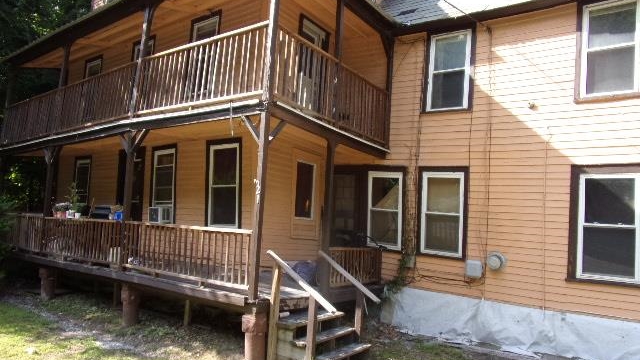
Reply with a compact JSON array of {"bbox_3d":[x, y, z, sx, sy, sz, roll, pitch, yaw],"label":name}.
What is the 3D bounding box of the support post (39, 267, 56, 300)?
[{"bbox_3d":[-5.082,1.927,8.283,0.301,0.625,0.301,-1,-6,36],"label":"support post"}]

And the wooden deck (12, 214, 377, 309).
[{"bbox_3d":[-2.833,1.252,8.485,7.570,0.933,2.903,-1,-6,36],"label":"wooden deck"}]

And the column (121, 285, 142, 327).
[{"bbox_3d":[-2.847,1.879,6.669,0.301,0.647,0.301,-1,-6,36],"label":"column"}]

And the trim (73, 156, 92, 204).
[{"bbox_3d":[-5.462,0.121,10.147,0.750,1.419,0.074,-1,-6,36],"label":"trim"}]

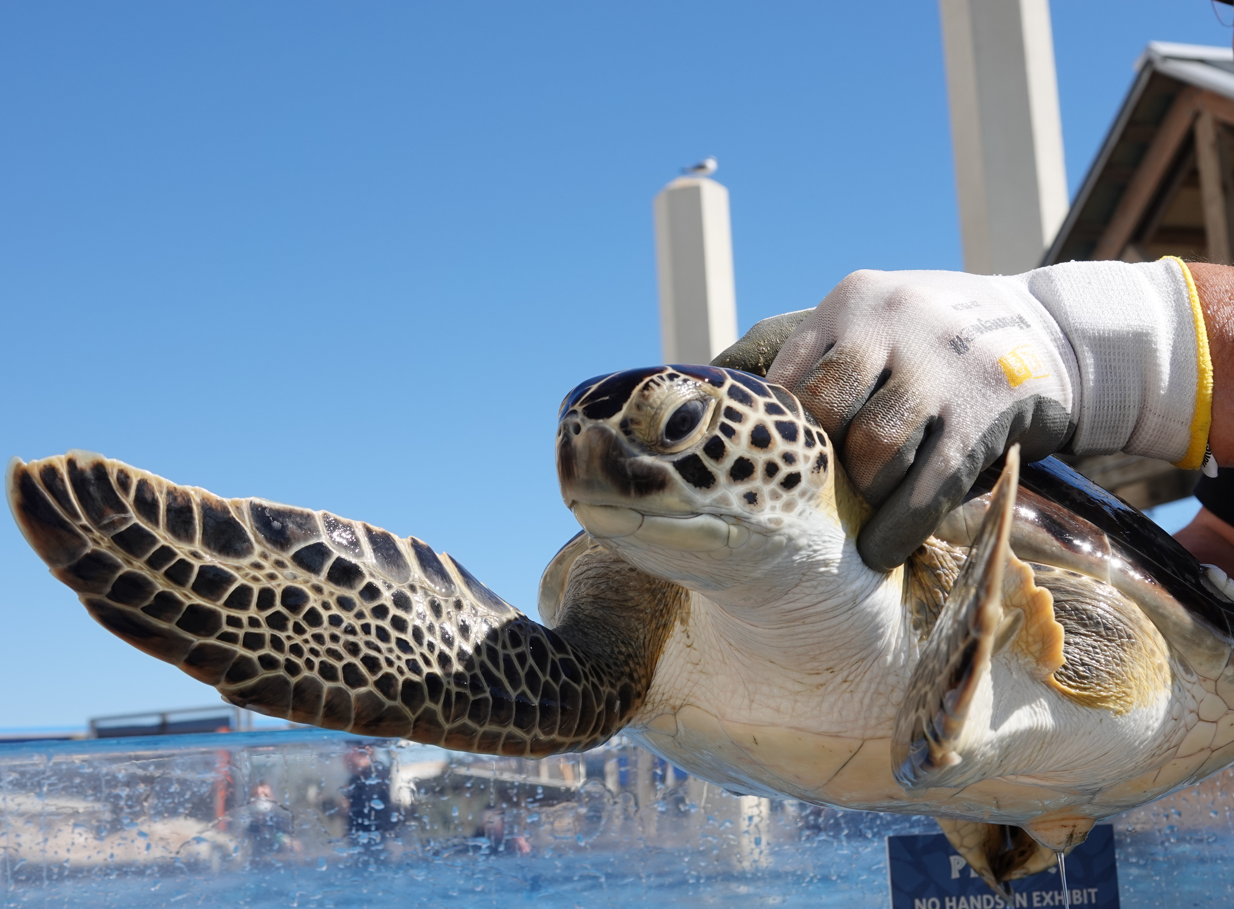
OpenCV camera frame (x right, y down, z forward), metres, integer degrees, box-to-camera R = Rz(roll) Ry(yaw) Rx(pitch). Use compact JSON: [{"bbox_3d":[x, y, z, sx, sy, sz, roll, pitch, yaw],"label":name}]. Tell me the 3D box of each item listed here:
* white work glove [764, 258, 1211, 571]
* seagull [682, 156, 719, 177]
[{"bbox_3d":[0.132,-0.014,0.700,0.165,0.115,0.110,-2,-11,-6],"label":"white work glove"},{"bbox_3d":[0.856,-2.958,19.500,0.380,0.210,0.140,-9,-12,27],"label":"seagull"}]

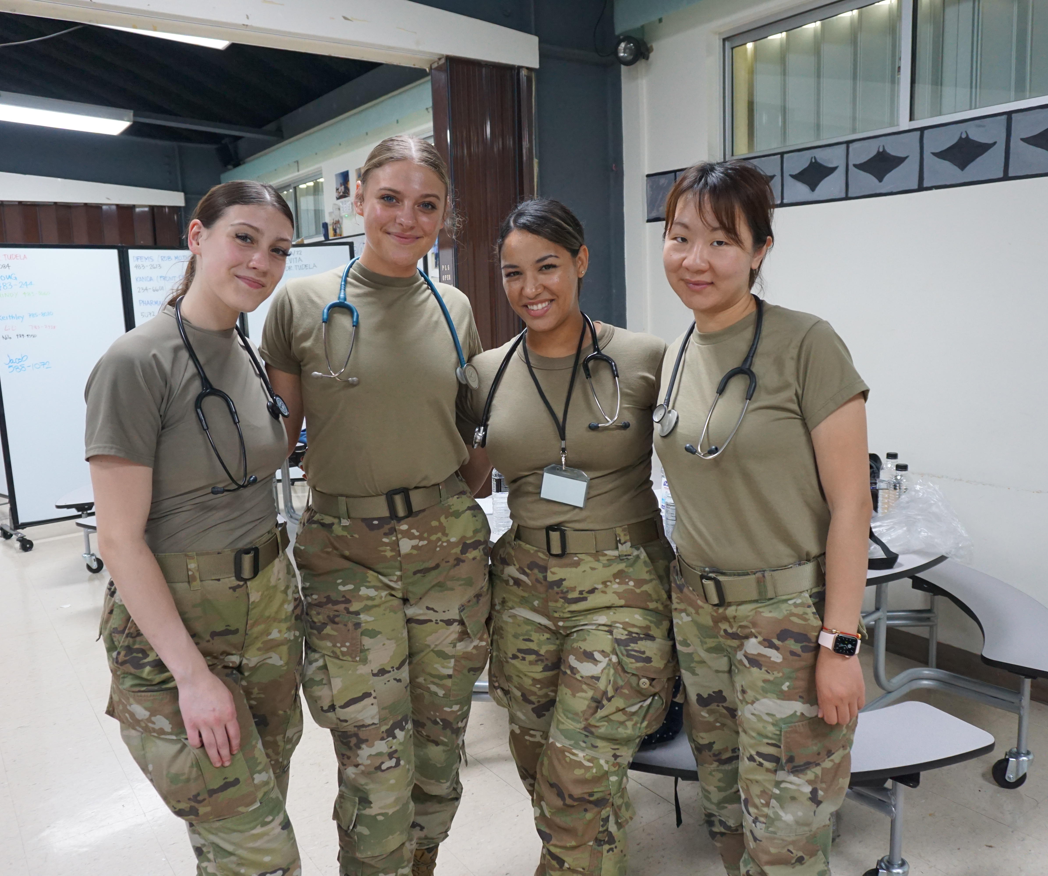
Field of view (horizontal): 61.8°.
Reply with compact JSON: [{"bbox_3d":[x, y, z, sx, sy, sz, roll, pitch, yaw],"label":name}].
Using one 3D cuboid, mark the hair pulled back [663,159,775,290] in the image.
[{"bbox_3d":[0.317,-0.346,1.420,0.175,0.210,0.205,7,12,35],"label":"hair pulled back"}]

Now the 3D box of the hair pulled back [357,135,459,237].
[{"bbox_3d":[-0.211,-0.455,1.590,0.175,0.195,0.200,2,11,-13],"label":"hair pulled back"}]

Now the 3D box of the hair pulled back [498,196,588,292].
[{"bbox_3d":[0.032,-0.348,1.580,0.162,0.180,0.200,-7,12,22],"label":"hair pulled back"}]

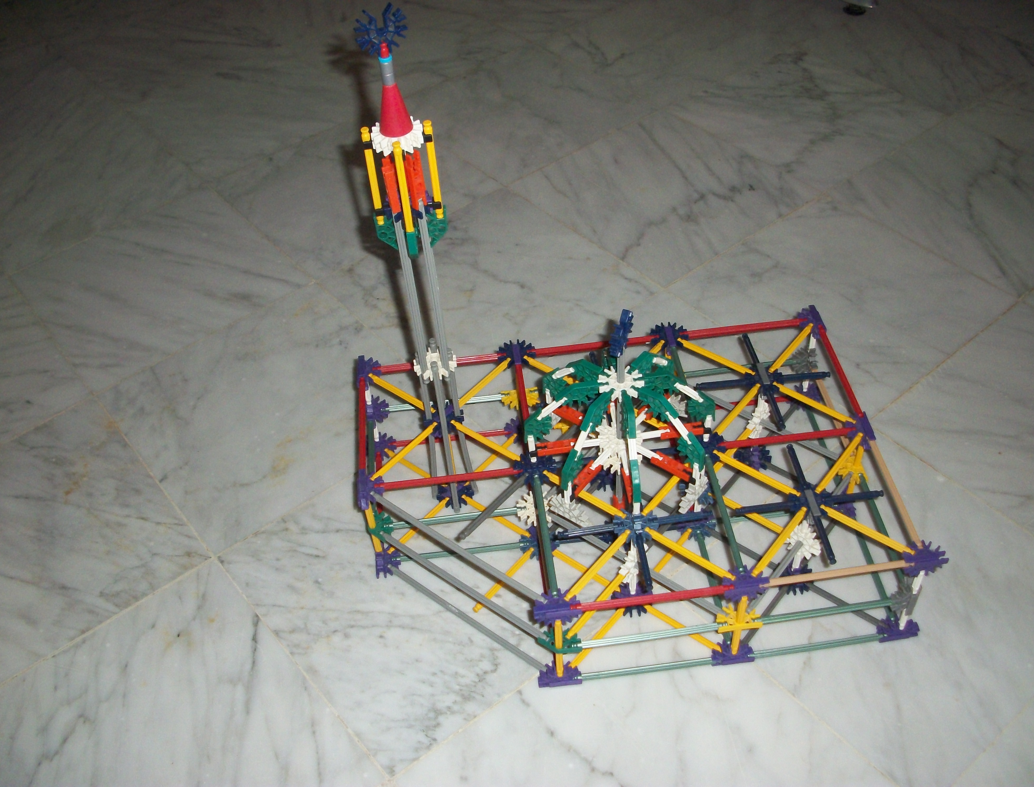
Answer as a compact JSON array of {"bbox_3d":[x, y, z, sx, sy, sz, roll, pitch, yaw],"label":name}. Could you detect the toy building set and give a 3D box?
[{"bbox_3d":[0.085,-0.047,0.851,0.477,0.514,0.329,-7,44,-2],"label":"toy building set"}]

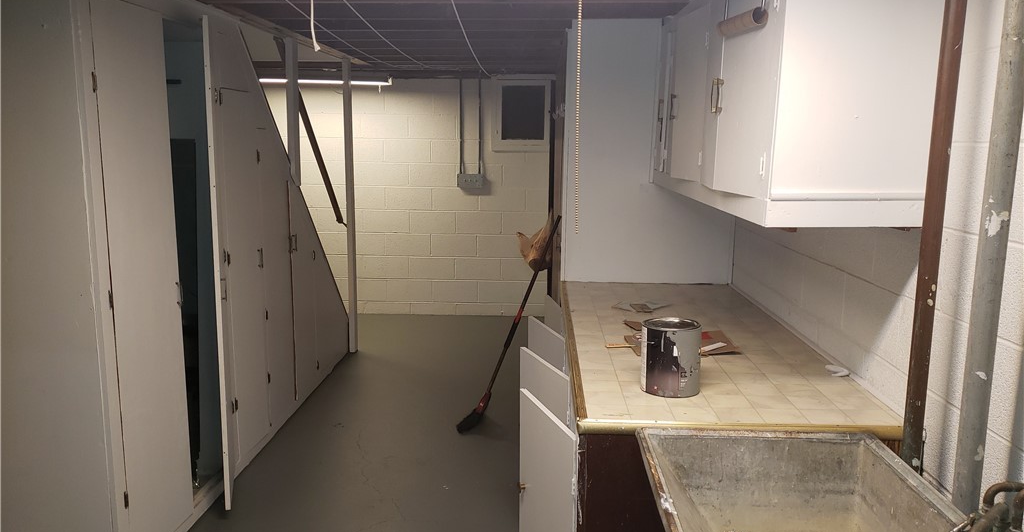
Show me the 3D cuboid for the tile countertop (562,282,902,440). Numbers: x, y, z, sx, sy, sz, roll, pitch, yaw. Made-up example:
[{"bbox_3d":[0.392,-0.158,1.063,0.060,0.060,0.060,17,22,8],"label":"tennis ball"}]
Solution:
[{"bbox_3d":[0.634,0.264,2.929,0.853,0.038,1.990,1,9,2],"label":"tile countertop"}]

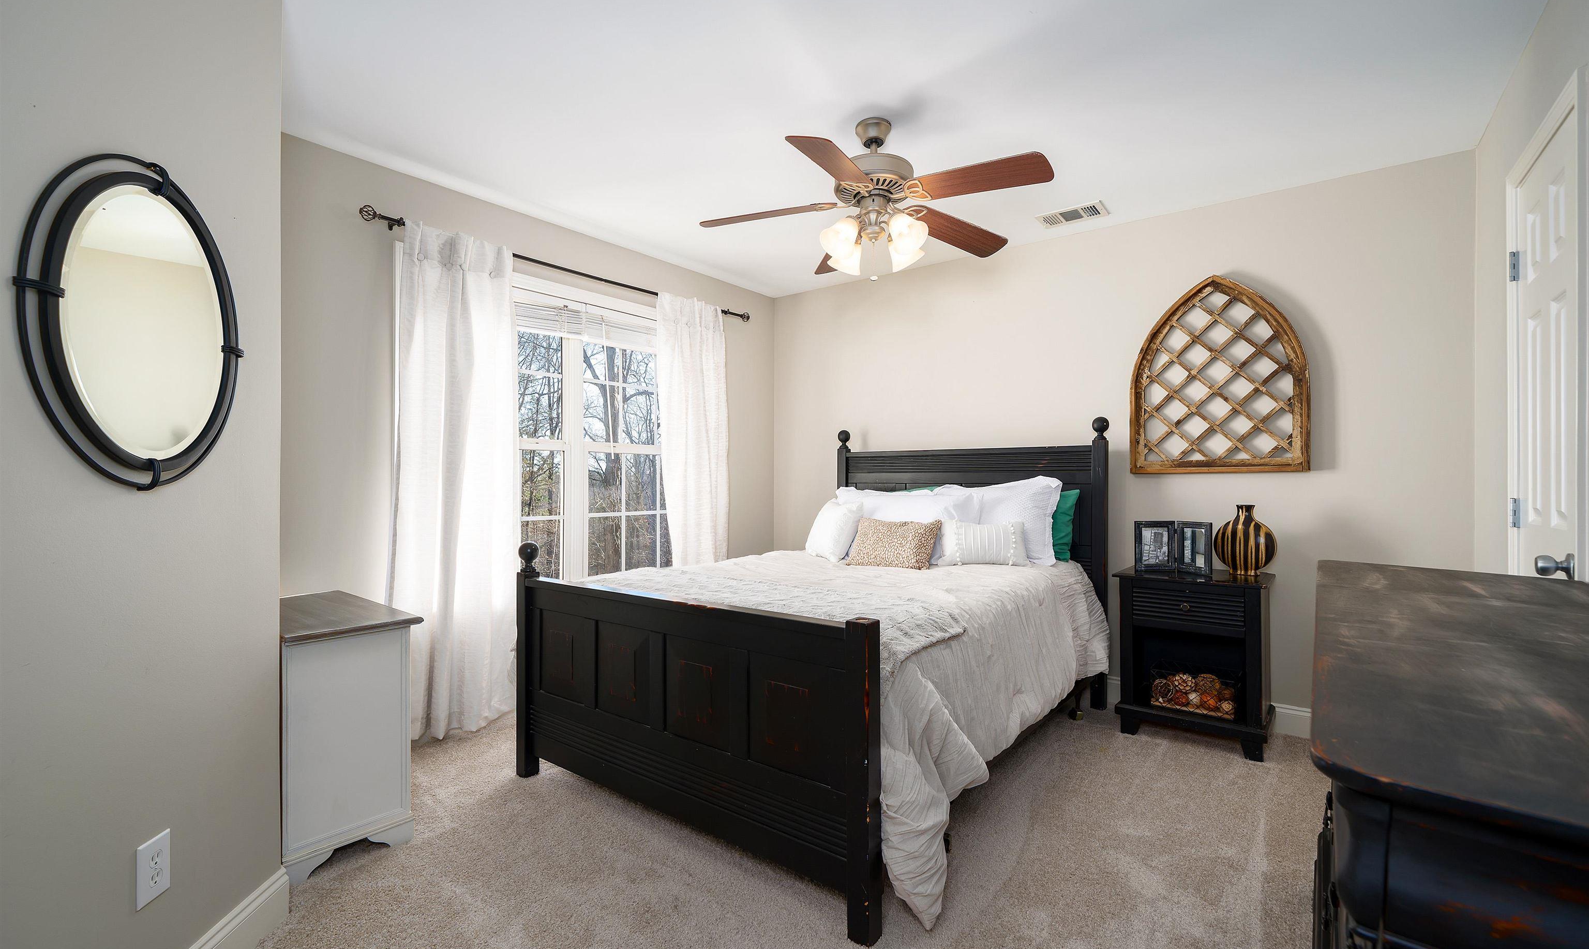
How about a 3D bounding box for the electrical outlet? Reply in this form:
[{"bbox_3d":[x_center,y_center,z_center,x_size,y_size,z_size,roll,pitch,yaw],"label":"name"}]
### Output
[{"bbox_3d":[-1.302,0.805,1.351,0.008,0.123,0.080,0,0,-8],"label":"electrical outlet"}]

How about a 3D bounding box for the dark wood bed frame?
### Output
[{"bbox_3d":[0.242,0.444,2.953,1.600,1.450,2.180,0,0,39],"label":"dark wood bed frame"}]

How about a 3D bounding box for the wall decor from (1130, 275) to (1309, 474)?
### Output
[{"bbox_3d":[1.966,-0.466,3.099,0.700,0.920,0.065,0,0,37],"label":"wall decor"}]

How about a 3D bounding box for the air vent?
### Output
[{"bbox_3d":[1.367,-1.264,3.252,0.297,0.012,0.197,0,0,37],"label":"air vent"}]

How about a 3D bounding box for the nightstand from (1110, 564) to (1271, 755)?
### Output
[{"bbox_3d":[1.780,0.811,2.965,0.575,0.718,0.385,0,0,37],"label":"nightstand"}]

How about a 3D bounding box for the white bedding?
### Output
[{"bbox_3d":[0.215,0.752,2.949,1.820,0.700,2.020,0,0,39],"label":"white bedding"}]

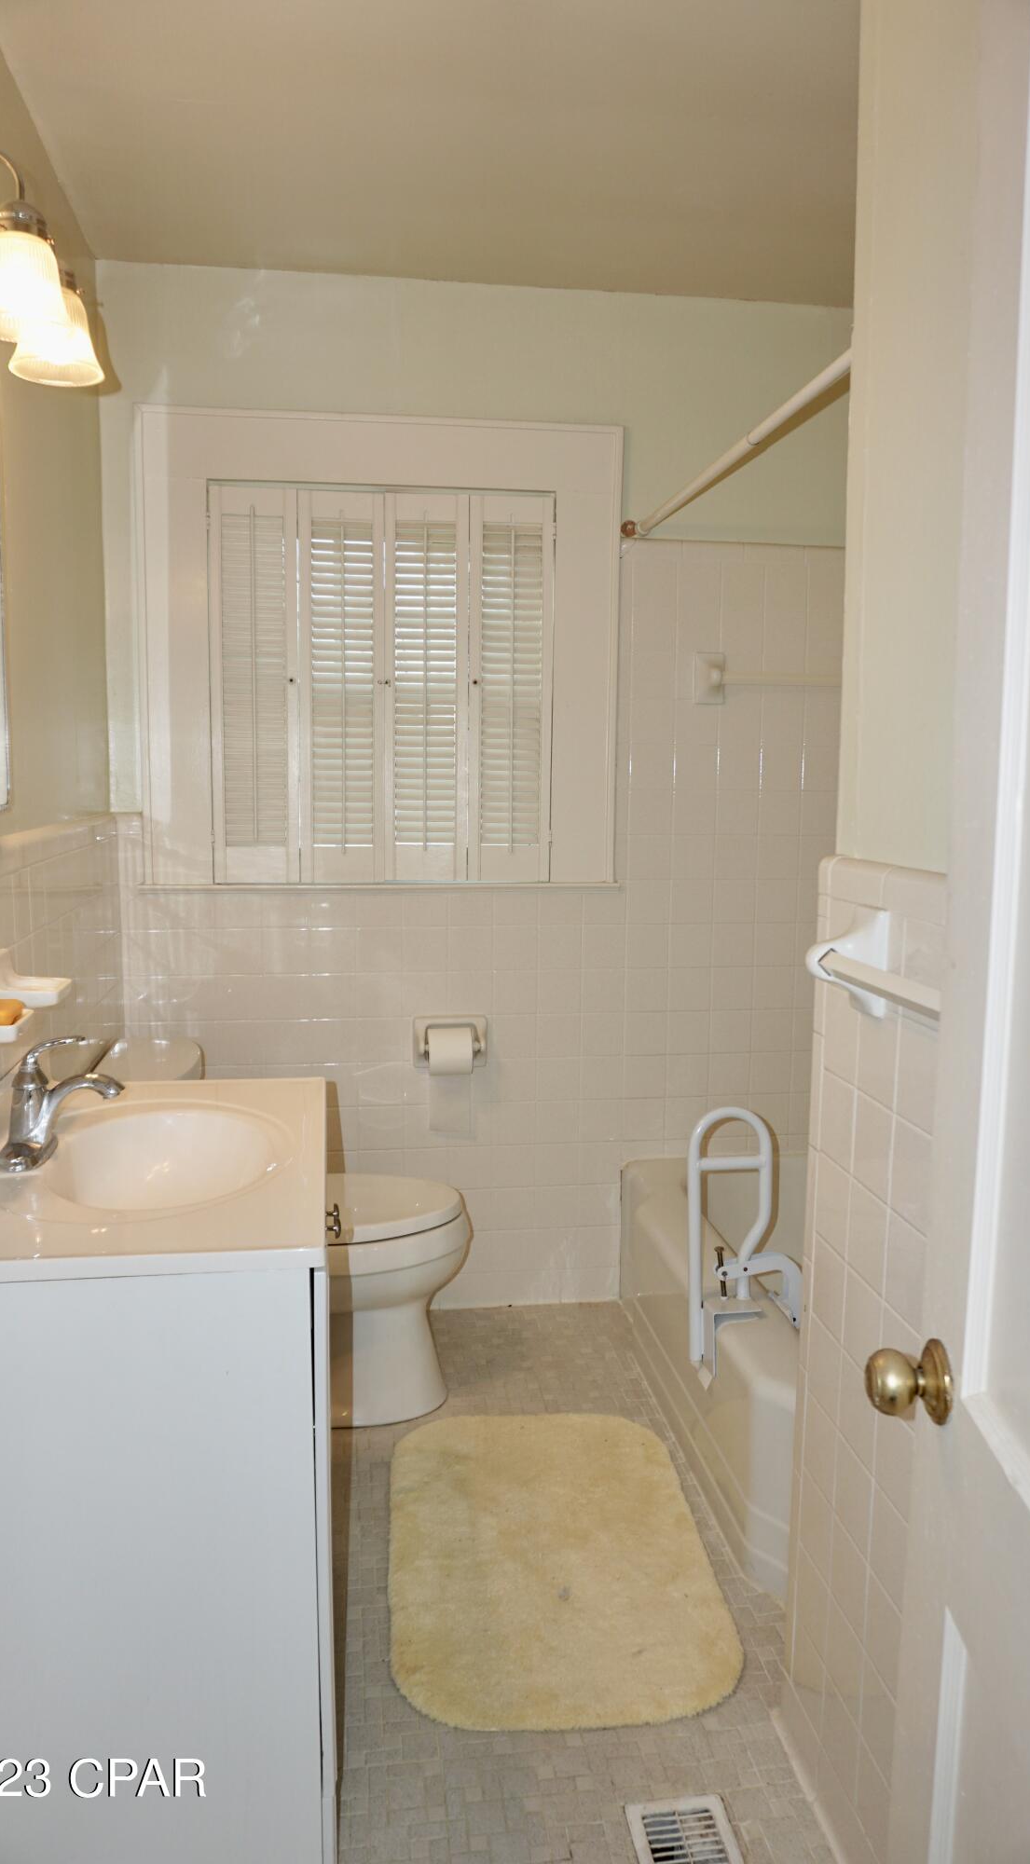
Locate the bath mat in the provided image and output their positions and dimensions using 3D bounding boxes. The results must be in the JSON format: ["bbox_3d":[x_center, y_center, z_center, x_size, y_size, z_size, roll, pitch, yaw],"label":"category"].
[{"bbox_3d":[0.058,1.059,2.157,0.550,0.025,0.830,0,8,-4],"label":"bath mat"}]

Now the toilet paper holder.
[{"bbox_3d":[-0.149,0.274,2.968,0.178,0.130,0.095,-1,8,-8],"label":"toilet paper holder"}]

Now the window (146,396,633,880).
[{"bbox_3d":[-0.295,-0.631,2.880,1.110,1.070,0.090,-1,8,-8],"label":"window"}]

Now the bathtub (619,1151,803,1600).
[{"bbox_3d":[0.700,0.834,2.529,0.755,0.380,1.350,-1,8,-8],"label":"bathtub"}]

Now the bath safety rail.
[{"bbox_3d":[0.418,0.563,2.241,0.205,0.500,0.160,-1,8,-8],"label":"bath safety rail"}]

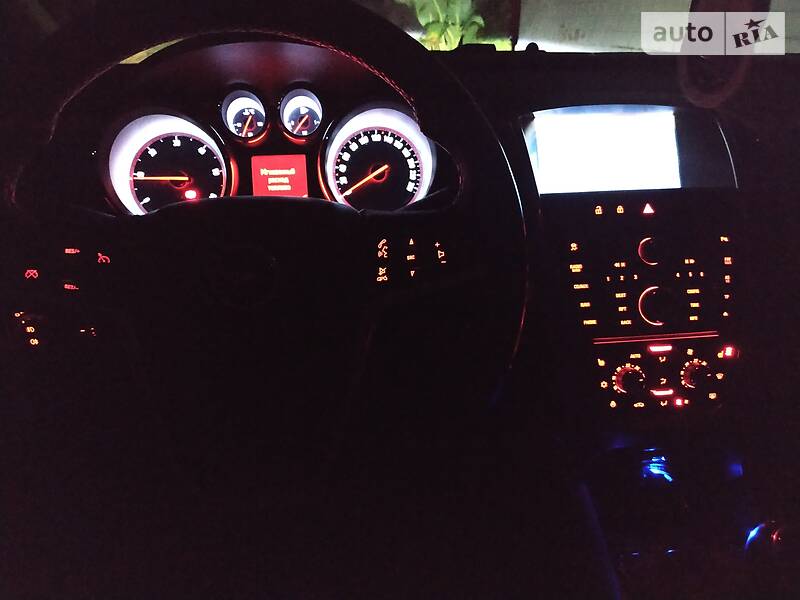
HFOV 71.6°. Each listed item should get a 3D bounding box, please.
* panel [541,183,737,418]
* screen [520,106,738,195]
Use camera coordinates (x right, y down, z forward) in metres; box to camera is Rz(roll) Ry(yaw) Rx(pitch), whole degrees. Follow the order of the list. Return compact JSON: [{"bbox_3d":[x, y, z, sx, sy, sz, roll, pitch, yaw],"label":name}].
[{"bbox_3d":[0.257,0.000,0.590,0.180,0.224,0.040,-3,-6,-3],"label":"panel"},{"bbox_3d":[0.250,-0.164,0.605,0.205,0.090,0.040,-3,-3,-3],"label":"screen"}]

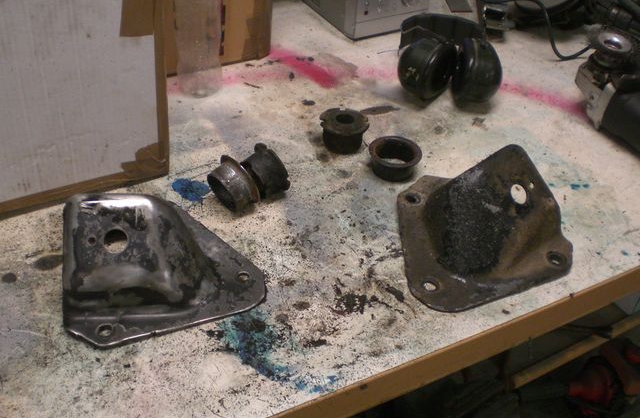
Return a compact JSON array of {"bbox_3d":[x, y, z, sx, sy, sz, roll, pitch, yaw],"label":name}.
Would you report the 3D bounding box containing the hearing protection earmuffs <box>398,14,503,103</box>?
[{"bbox_3d":[0.196,-0.246,1.097,0.155,0.083,0.200,5,37,5],"label":"hearing protection earmuffs"}]

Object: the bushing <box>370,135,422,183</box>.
[{"bbox_3d":[0.095,-0.060,0.892,0.066,0.027,0.066,2,37,0],"label":"bushing"}]

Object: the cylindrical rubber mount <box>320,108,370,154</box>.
[{"bbox_3d":[0.033,-0.101,0.935,0.064,0.037,0.064,2,37,0],"label":"cylindrical rubber mount"}]

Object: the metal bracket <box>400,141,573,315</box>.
[{"bbox_3d":[0.166,-0.007,0.781,0.203,0.080,0.208,-15,40,-20],"label":"metal bracket"}]

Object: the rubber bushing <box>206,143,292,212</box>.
[{"bbox_3d":[-0.083,-0.035,0.823,0.078,0.066,0.066,-23,44,-29],"label":"rubber bushing"}]

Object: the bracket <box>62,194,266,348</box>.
[{"bbox_3d":[-0.173,0.023,0.727,0.203,0.080,0.208,-11,39,-16],"label":"bracket"}]

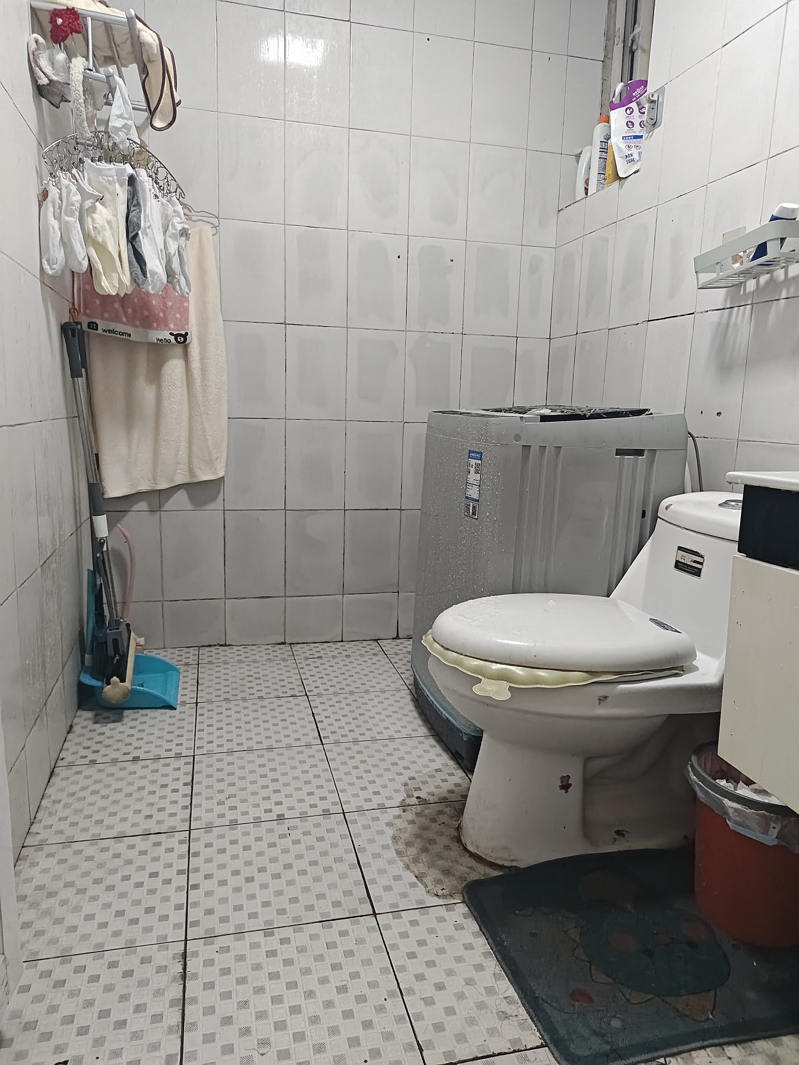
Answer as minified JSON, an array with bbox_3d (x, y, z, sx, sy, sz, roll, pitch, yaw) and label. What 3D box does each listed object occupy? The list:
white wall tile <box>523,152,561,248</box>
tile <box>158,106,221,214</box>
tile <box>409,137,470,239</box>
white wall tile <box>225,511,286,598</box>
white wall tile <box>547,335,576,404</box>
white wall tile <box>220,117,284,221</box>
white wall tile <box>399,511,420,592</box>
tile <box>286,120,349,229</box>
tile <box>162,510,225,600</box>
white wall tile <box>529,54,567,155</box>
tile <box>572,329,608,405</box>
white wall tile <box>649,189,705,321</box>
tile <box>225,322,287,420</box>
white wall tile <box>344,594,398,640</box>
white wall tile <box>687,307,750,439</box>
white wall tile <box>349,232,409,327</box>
[{"bbox_3d":[0.482,-1.127,2.405,0.126,0.301,0.010,-1,11,-14],"label":"white wall tile"},{"bbox_3d":[-0.645,-1.108,2.125,0.199,0.299,0.010,-1,10,-14],"label":"tile"},{"bbox_3d":[0.130,-1.117,2.310,0.200,0.300,0.010,-1,11,-14],"label":"tile"},{"bbox_3d":[-0.484,0.073,2.381,0.200,0.300,0.010,-1,11,-14],"label":"white wall tile"},{"bbox_3d":[0.554,-0.515,2.426,0.010,0.300,0.185,-1,11,-15],"label":"white wall tile"},{"bbox_3d":[-0.451,-1.111,2.172,0.199,0.299,0.010,-1,10,-14],"label":"white wall tile"},{"bbox_3d":[0.097,0.064,2.522,0.199,0.300,0.010,-1,10,-14],"label":"white wall tile"},{"bbox_3d":[-0.258,-1.114,2.219,0.199,0.299,0.010,-1,10,-14],"label":"tile"},{"bbox_3d":[-0.678,0.077,2.334,0.199,0.299,0.010,-1,10,-14],"label":"tile"},{"bbox_3d":[0.490,-1.425,2.356,0.125,0.299,0.011,-1,10,-14],"label":"white wall tile"},{"bbox_3d":[0.605,-0.481,2.246,0.010,0.300,0.195,-1,11,-15],"label":"tile"},{"bbox_3d":[0.714,-0.707,1.821,0.010,0.300,0.200,-1,11,-15],"label":"white wall tile"},{"bbox_3d":[-0.468,-0.519,2.277,0.199,0.299,0.010,-1,10,-14],"label":"tile"},{"bbox_3d":[-0.103,0.298,2.521,0.198,0.167,0.011,-1,10,-14],"label":"white wall tile"},{"bbox_3d":[0.757,-0.376,1.686,0.010,0.300,0.200,-1,11,-15],"label":"white wall tile"},{"bbox_3d":[-0.072,-0.822,2.321,0.198,0.299,0.011,-1,10,-14],"label":"white wall tile"}]

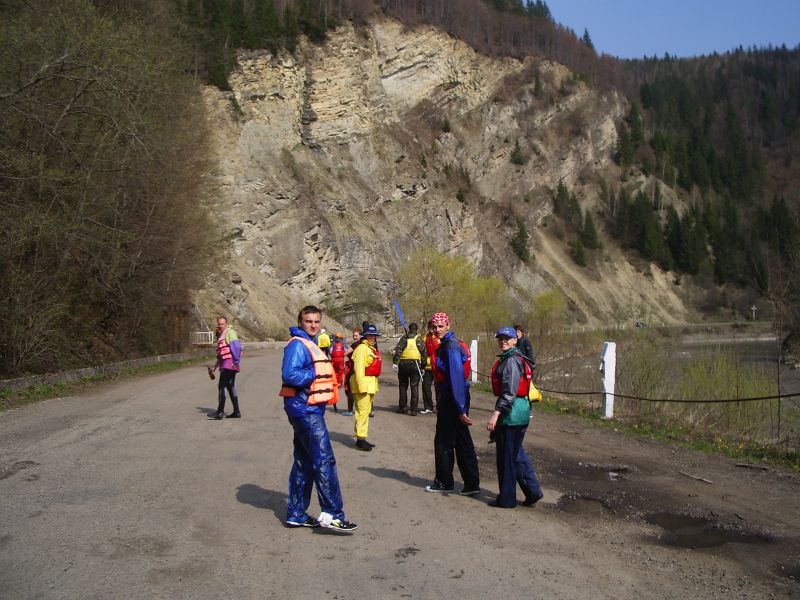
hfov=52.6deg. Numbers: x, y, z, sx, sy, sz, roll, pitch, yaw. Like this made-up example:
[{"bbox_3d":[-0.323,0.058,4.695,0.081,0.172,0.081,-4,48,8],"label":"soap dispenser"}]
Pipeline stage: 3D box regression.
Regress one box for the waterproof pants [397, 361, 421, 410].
[{"bbox_3d":[0.164,1.639,15.600,0.450,1.000,0.320,0,-2,-6],"label":"waterproof pants"}]

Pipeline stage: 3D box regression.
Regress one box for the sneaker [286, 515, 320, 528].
[{"bbox_3d":[-0.773,1.795,6.550,0.295,0.115,0.108,6,0,18],"label":"sneaker"}]

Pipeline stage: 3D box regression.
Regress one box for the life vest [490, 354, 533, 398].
[{"bbox_3d":[1.023,0.688,7.420,0.320,0.420,0.380,-1,-2,13],"label":"life vest"}]

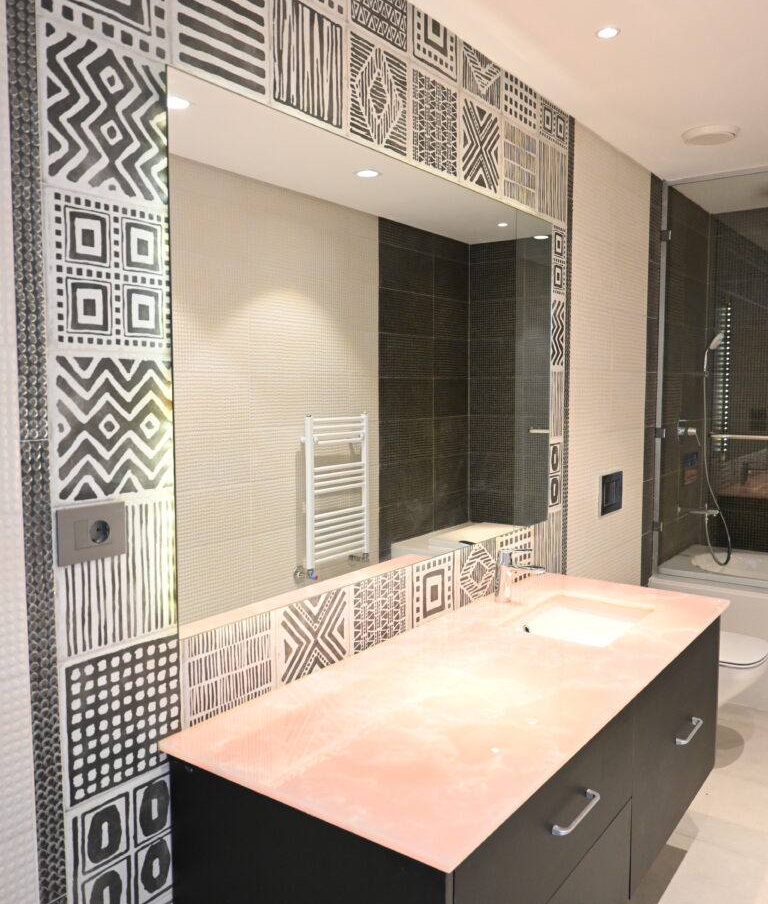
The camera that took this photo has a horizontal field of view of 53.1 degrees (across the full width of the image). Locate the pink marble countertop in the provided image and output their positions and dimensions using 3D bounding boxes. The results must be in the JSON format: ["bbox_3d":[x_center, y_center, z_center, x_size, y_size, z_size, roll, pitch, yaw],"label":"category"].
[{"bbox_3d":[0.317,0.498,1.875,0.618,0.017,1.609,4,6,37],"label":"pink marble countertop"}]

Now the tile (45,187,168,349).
[{"bbox_3d":[-0.367,-0.237,1.039,0.012,0.203,0.197,4,6,37],"label":"tile"}]

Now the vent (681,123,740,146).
[{"bbox_3d":[1.240,-1.199,2.916,0.208,0.018,0.208,4,6,37],"label":"vent"}]

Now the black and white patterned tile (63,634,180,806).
[{"bbox_3d":[-0.443,0.450,1.319,0.010,0.243,0.239,4,6,36],"label":"black and white patterned tile"}]

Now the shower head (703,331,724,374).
[{"bbox_3d":[1.687,-0.509,3.925,0.100,0.220,0.080,4,6,36],"label":"shower head"}]

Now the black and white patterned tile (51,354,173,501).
[{"bbox_3d":[-0.367,-0.035,1.056,0.012,0.203,0.197,4,6,37],"label":"black and white patterned tile"}]

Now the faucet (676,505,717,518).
[{"bbox_3d":[1.586,0.307,3.875,0.195,0.065,0.060,4,6,36],"label":"faucet"}]

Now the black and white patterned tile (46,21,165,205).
[{"bbox_3d":[-0.368,-0.440,1.022,0.012,0.203,0.197,4,6,37],"label":"black and white patterned tile"}]

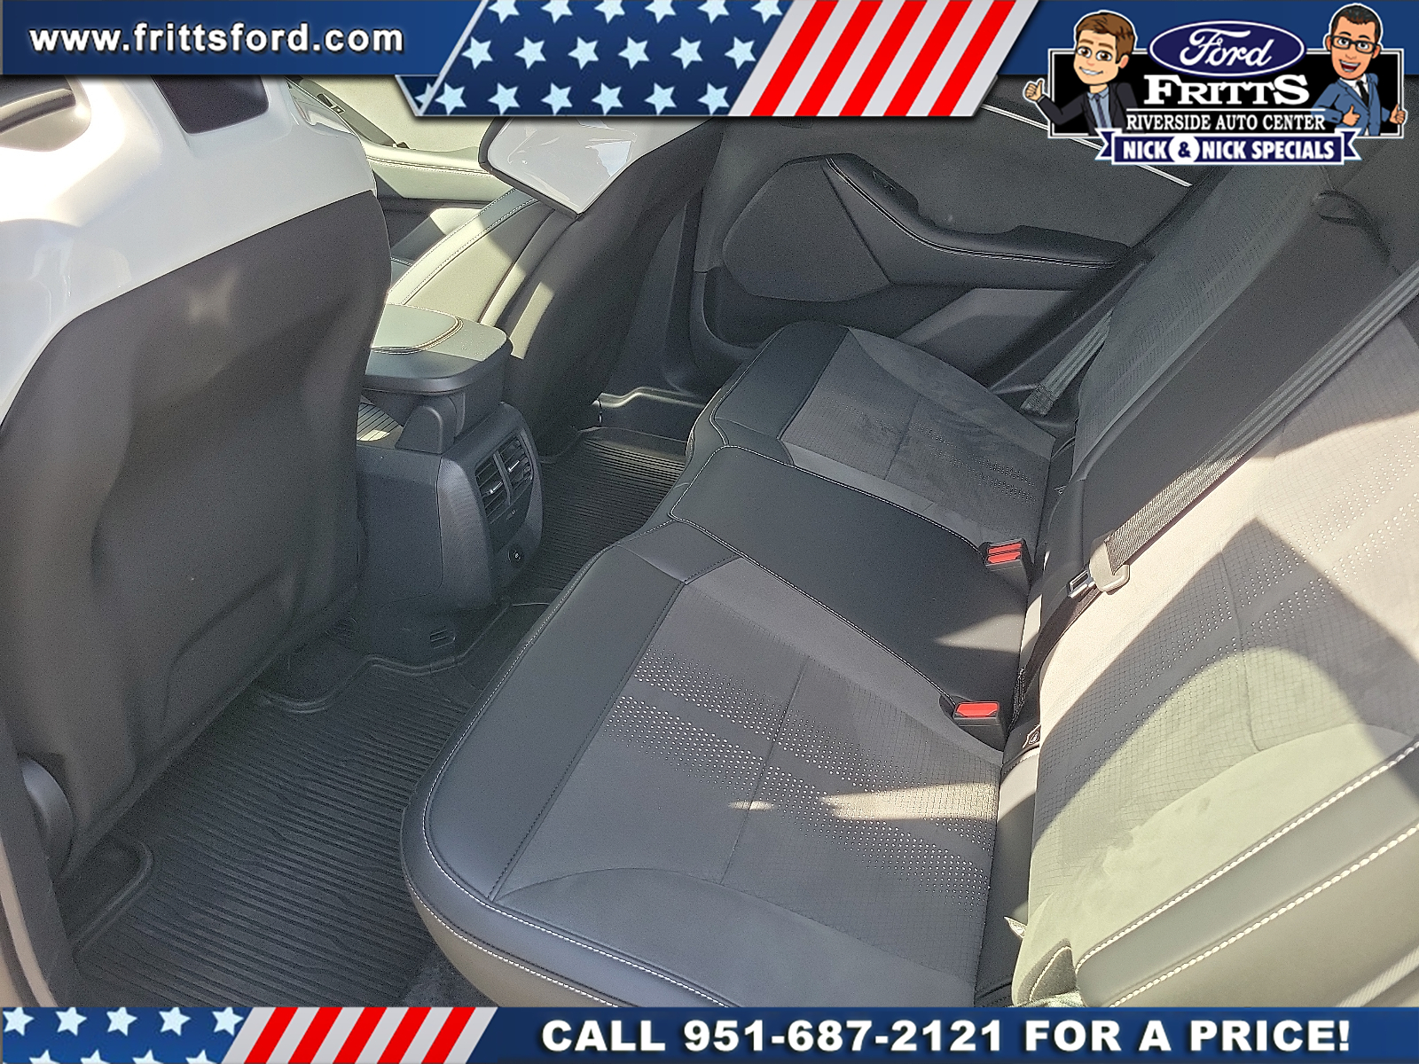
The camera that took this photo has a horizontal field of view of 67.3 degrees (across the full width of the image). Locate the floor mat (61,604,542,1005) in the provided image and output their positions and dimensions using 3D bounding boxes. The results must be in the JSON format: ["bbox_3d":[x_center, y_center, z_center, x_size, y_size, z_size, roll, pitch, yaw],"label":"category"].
[{"bbox_3d":[-0.397,0.270,1.236,0.380,0.035,0.655,14,35,14],"label":"floor mat"}]

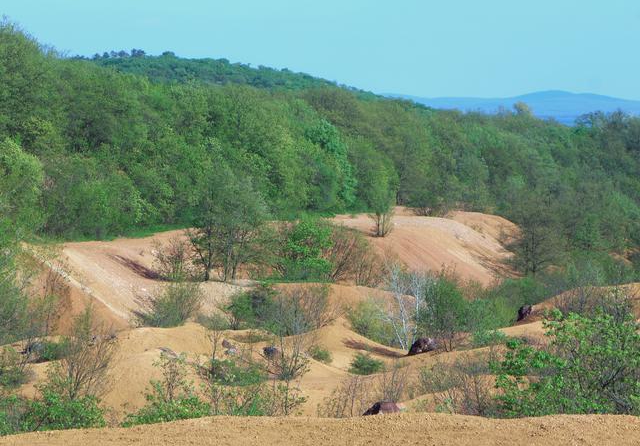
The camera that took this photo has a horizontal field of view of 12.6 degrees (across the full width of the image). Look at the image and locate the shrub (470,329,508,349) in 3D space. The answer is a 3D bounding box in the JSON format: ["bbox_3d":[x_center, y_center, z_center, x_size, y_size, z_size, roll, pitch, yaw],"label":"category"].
[{"bbox_3d":[6.890,4.736,118.000,1.540,0.810,1.390,0,2,3],"label":"shrub"}]

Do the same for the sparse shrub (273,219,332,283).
[{"bbox_3d":[-0.955,1.534,168.000,3.360,3.700,3.020,0,2,0],"label":"sparse shrub"}]

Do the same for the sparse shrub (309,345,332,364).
[{"bbox_3d":[0.019,5.029,111.000,0.920,0.690,0.830,0,2,0],"label":"sparse shrub"}]

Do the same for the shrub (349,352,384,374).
[{"bbox_3d":[1.698,5.167,106.000,1.310,0.800,1.180,0,2,1],"label":"shrub"}]

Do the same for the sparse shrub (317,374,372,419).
[{"bbox_3d":[0.743,5.290,88.000,1.700,1.330,1.530,0,2,0],"label":"sparse shrub"}]

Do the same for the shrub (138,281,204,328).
[{"bbox_3d":[-6.896,3.734,133.000,3.020,2.110,2.720,0,2,-3],"label":"shrub"}]

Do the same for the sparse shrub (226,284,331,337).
[{"bbox_3d":[-1.769,3.919,130.000,4.840,2.420,3.140,0,2,-1],"label":"sparse shrub"}]

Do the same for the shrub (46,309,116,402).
[{"bbox_3d":[-7.641,4.213,93.000,2.240,3.010,2.020,0,2,-5],"label":"shrub"}]

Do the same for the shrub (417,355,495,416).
[{"bbox_3d":[4.201,5.069,90.000,2.420,1.920,2.180,0,2,3],"label":"shrub"}]

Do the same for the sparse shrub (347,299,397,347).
[{"bbox_3d":[2.253,4.397,127.000,2.190,2.100,1.970,0,2,1],"label":"sparse shrub"}]

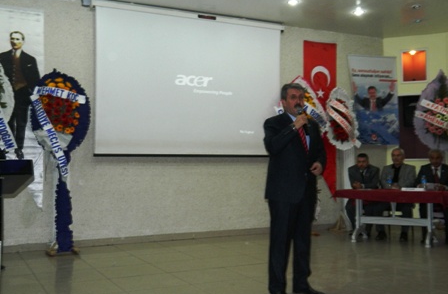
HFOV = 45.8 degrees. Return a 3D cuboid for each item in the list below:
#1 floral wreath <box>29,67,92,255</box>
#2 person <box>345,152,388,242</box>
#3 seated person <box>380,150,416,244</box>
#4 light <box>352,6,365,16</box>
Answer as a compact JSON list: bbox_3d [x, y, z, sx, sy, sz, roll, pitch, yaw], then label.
[{"bbox_3d":[-2.075,0.170,6.756,0.722,2.322,0.320,1,-2,-26],"label":"floral wreath"},{"bbox_3d":[2.090,0.721,7.900,0.510,1.250,0.680,-1,-2,22],"label":"person"},{"bbox_3d":[2.520,0.681,7.680,0.540,1.310,0.680,-1,-2,22],"label":"seated person"},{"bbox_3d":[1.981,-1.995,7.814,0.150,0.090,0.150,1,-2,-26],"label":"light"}]

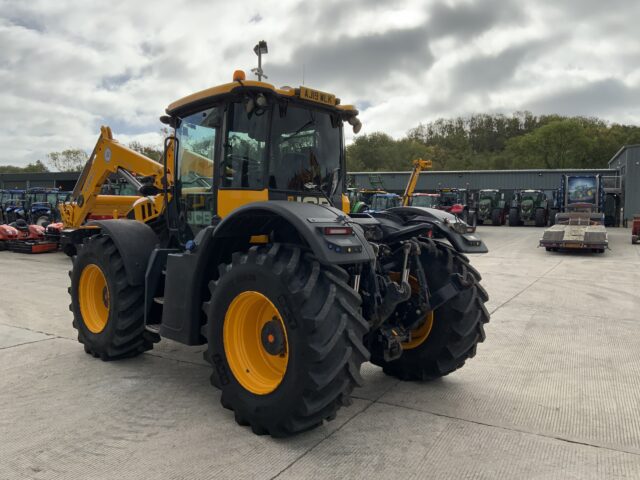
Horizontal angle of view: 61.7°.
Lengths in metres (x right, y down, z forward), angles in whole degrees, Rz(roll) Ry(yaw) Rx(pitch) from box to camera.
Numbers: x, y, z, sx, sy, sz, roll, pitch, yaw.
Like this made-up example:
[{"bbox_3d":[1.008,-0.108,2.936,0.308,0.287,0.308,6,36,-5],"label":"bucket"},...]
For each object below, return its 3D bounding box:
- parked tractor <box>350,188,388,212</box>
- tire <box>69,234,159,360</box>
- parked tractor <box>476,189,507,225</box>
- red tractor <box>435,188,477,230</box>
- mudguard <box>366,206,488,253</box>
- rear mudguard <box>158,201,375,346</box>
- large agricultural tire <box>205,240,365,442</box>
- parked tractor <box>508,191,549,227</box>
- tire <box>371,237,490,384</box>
[{"bbox_3d":[3.719,-2.398,41.900,2.500,3.000,4.600,2,4,23],"label":"parked tractor"},{"bbox_3d":[-2.586,0.707,6.715,1.493,1.493,0.542,4,5,44],"label":"tire"},{"bbox_3d":[14.925,-2.801,47.399,2.600,3.050,4.900,2,4,26],"label":"parked tractor"},{"bbox_3d":[10.910,-2.530,43.399,2.600,3.050,4.800,1,4,12],"label":"red tractor"},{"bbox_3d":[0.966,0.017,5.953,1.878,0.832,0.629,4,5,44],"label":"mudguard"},{"bbox_3d":[-0.598,0.357,4.835,2.456,1.421,0.629,4,5,44],"label":"rear mudguard"},{"bbox_3d":[-0.335,0.824,4.567,1.539,1.539,0.599,4,5,44],"label":"large agricultural tire"},{"bbox_3d":[17.776,-2.670,45.399,2.650,3.050,5.000,2,4,27],"label":"parked tractor"},{"bbox_3d":[1.042,0.730,5.968,1.539,1.539,0.599,4,5,44],"label":"tire"}]

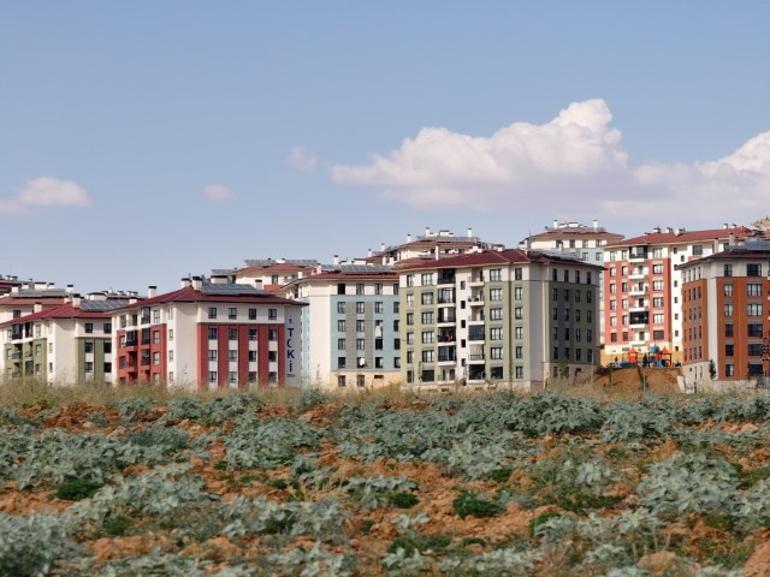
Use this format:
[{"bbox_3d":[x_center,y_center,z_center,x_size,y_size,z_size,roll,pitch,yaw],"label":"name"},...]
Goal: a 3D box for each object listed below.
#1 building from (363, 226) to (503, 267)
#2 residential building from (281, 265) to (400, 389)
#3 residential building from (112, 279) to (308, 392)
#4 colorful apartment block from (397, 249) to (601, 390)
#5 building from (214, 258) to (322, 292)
[{"bbox_3d":[9.070,-1.140,757.090,19.400,22.000,26.900,1,-4,-19],"label":"building"},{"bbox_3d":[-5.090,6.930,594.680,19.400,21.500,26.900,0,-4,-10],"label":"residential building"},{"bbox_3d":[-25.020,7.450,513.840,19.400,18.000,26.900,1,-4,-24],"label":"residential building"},{"bbox_3d":[17.590,5.110,556.670,26.900,22.200,19.400,-4,-5,38],"label":"colorful apartment block"},{"bbox_3d":[-22.690,5.220,732.020,19.400,22.000,26.900,0,-4,-12],"label":"building"}]

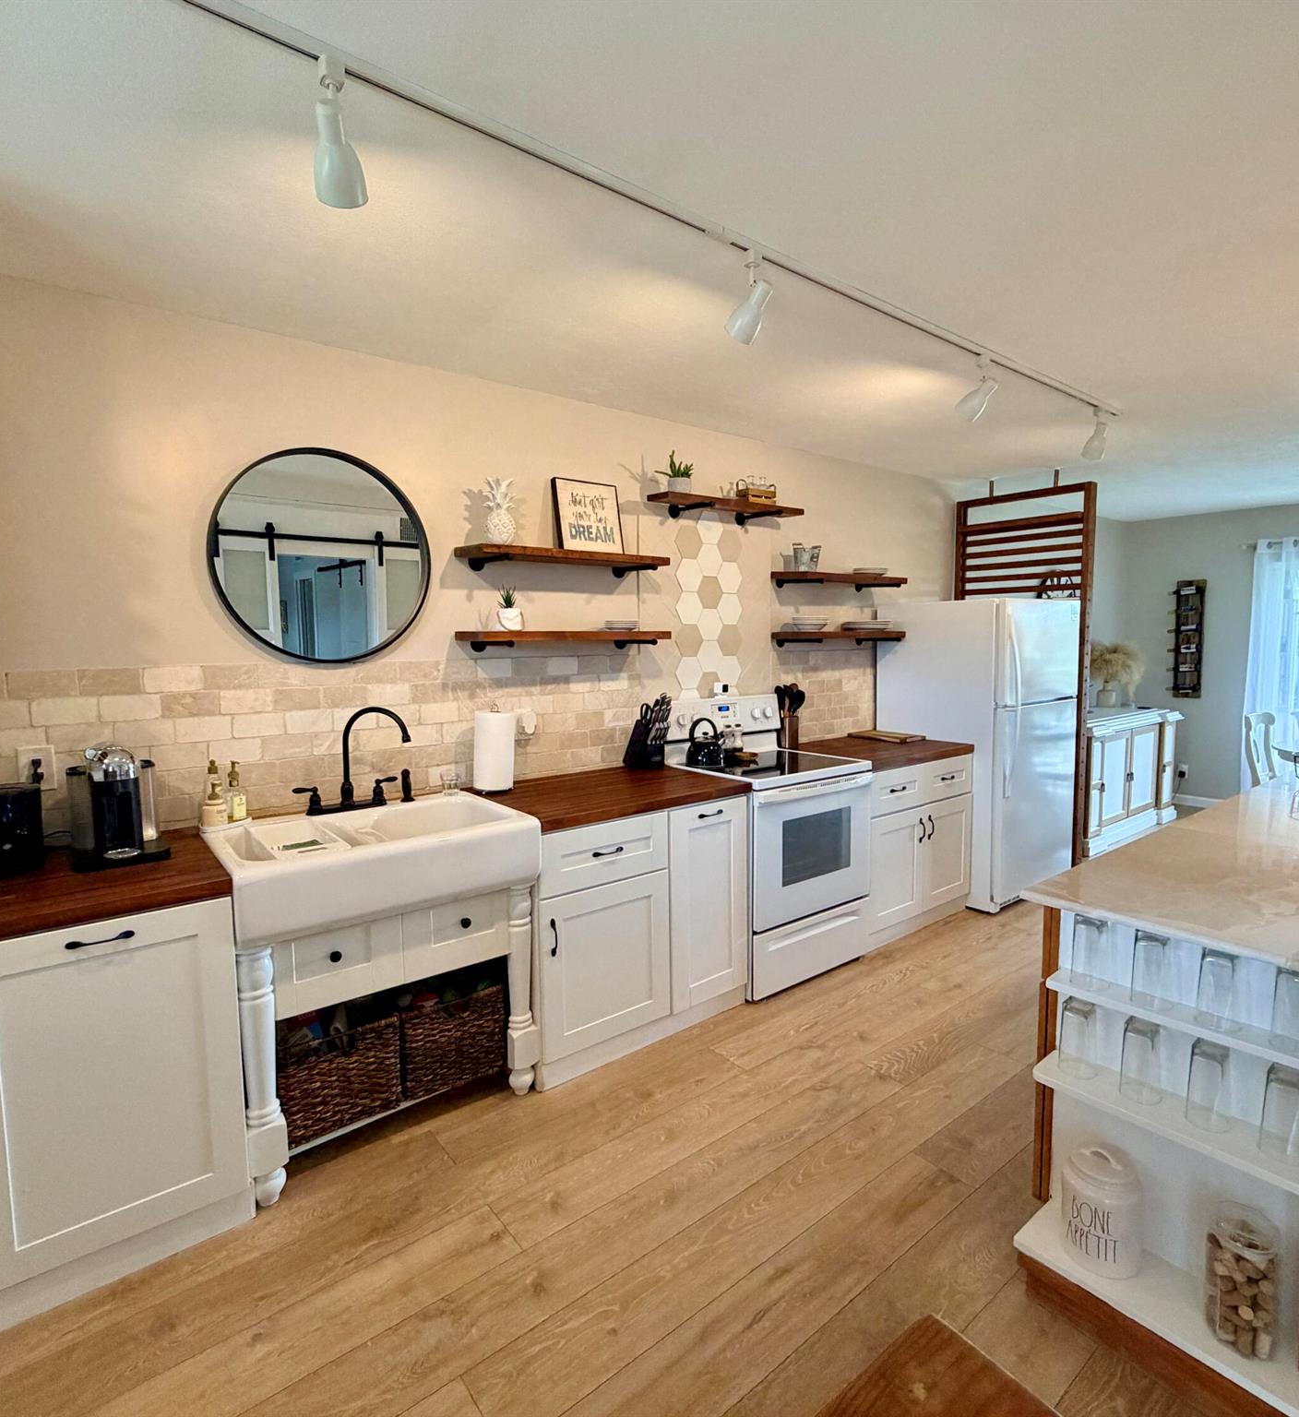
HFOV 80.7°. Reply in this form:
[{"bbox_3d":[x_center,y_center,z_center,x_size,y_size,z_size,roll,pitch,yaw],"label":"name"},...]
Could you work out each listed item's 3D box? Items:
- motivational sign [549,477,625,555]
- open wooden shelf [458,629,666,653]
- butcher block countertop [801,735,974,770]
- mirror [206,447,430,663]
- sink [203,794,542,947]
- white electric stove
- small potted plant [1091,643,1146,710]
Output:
[{"bbox_3d":[-0.250,-0.795,3.226,0.310,0.312,0.028,-5,-3,-38],"label":"motivational sign"},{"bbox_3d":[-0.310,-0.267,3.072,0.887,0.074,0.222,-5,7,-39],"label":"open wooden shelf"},{"bbox_3d":[1.188,0.217,4.060,0.905,0.045,0.660,-5,7,-38],"label":"butcher block countertop"},{"bbox_3d":[-1.101,-0.514,2.613,0.722,0.720,0.032,-5,6,-38],"label":"mirror"},{"bbox_3d":[-0.879,0.462,2.429,0.886,0.195,0.635,-5,7,-38],"label":"sink"},{"bbox_3d":[0.544,0.573,3.543,0.760,1.205,0.690,-5,6,-38],"label":"white electric stove"},{"bbox_3d":[3.687,-0.263,6.050,0.420,0.530,0.380,-5,7,-38],"label":"small potted plant"}]

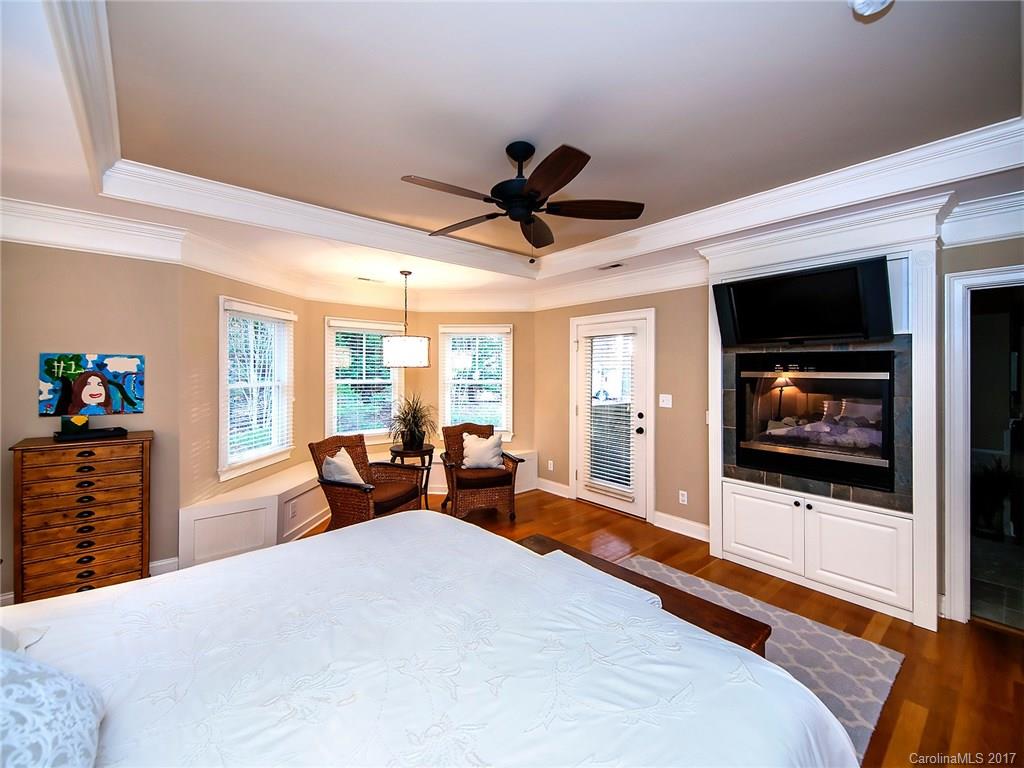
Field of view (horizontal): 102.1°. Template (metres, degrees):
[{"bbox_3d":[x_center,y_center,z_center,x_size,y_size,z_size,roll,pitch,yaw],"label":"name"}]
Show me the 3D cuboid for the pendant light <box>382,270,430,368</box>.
[{"bbox_3d":[-1.063,-0.628,4.172,0.474,0.979,0.474,0,2,0],"label":"pendant light"}]

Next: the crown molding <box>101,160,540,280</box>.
[{"bbox_3d":[-0.984,-1.186,3.383,3.407,0.199,0.122,-2,3,-41],"label":"crown molding"}]

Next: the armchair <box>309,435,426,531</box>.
[{"bbox_3d":[-1.267,0.959,3.725,0.785,0.908,0.775,1,2,21],"label":"armchair"}]

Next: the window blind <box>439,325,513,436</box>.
[{"bbox_3d":[-0.469,-0.044,5.338,0.933,1.397,0.082,0,2,4],"label":"window blind"}]

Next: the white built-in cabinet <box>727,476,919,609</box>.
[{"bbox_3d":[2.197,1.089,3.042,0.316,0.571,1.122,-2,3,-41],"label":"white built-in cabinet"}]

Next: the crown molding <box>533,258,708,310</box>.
[{"bbox_3d":[1.034,-1.020,4.481,0.112,0.230,2.285,-2,3,-41],"label":"crown molding"}]

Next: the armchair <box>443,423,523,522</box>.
[{"bbox_3d":[-0.359,0.930,4.505,0.775,0.908,0.785,-1,2,-16],"label":"armchair"}]

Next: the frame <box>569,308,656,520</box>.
[{"bbox_3d":[1.077,0.310,4.525,0.122,2.152,1.091,-2,3,-41],"label":"frame"}]

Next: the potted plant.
[{"bbox_3d":[-1.121,0.423,4.712,0.551,0.612,0.551,0,2,0],"label":"potted plant"}]

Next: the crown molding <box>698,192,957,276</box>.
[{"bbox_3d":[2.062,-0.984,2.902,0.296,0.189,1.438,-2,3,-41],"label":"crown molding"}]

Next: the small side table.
[{"bbox_3d":[-1.137,1.049,4.733,0.510,0.653,0.510,0,2,0],"label":"small side table"}]

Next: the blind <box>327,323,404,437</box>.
[{"bbox_3d":[-1.698,-0.034,4.916,0.928,1.387,0.082,-2,3,-41],"label":"blind"}]

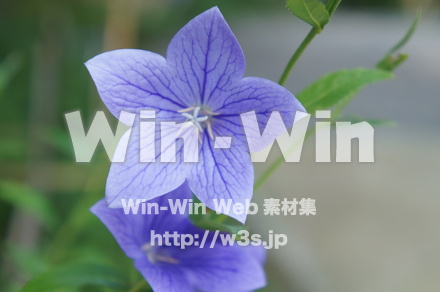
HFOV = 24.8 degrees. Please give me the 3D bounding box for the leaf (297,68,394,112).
[{"bbox_3d":[0.042,-0.017,0.328,0.036,0.006,0.013,-22,48,-12],"label":"leaf"}]

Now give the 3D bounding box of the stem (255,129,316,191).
[{"bbox_3d":[0.022,0.004,0.335,0.003,0.030,0.003,44,-3,1],"label":"stem"}]

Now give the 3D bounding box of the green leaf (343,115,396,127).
[{"bbox_3d":[0.051,-0.009,0.345,0.021,0.004,0.009,2,17,-15],"label":"green leaf"}]

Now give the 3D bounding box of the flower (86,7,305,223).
[{"bbox_3d":[-0.007,-0.009,0.300,0.065,0.064,0.024,1,3,7],"label":"flower"}]

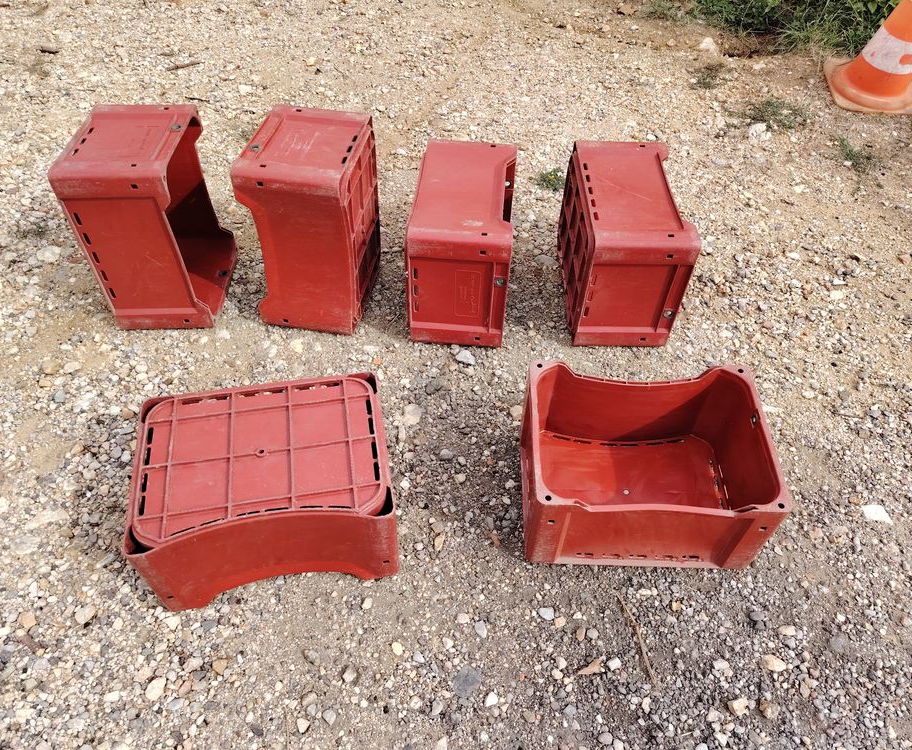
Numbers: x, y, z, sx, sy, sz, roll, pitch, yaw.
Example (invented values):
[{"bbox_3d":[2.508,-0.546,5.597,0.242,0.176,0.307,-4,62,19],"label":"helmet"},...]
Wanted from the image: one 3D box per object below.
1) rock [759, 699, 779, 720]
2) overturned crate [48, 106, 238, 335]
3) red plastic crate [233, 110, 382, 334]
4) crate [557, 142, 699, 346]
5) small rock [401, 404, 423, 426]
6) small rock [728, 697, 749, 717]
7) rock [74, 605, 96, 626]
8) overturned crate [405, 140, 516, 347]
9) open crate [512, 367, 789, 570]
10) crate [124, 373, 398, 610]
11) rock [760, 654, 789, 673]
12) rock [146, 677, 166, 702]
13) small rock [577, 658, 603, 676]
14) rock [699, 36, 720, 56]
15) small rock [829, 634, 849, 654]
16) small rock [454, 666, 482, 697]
[{"bbox_3d":[0.656,0.703,1.456,0.035,0.022,0.036,4,48,2],"label":"rock"},{"bbox_3d":[-0.915,-0.476,2.126,0.289,0.550,0.405,-1,47,-1],"label":"overturned crate"},{"bbox_3d":[-0.426,-0.466,2.116,0.285,0.540,0.400,7,46,4],"label":"red plastic crate"},{"bbox_3d":[0.521,-0.427,2.217,0.289,0.405,0.550,1,48,-1],"label":"crate"},{"bbox_3d":[-0.129,0.114,1.980,0.060,0.033,0.071,-3,49,-4],"label":"small rock"},{"bbox_3d":[0.594,0.698,1.458,0.040,0.022,0.035,4,48,2],"label":"small rock"},{"bbox_3d":[-0.831,0.536,1.558,0.042,0.021,0.034,-24,53,-22],"label":"rock"},{"bbox_3d":[0.027,-0.428,2.226,0.289,0.405,0.550,4,49,2],"label":"overturned crate"},{"bbox_3d":[0.447,0.219,1.702,0.540,0.285,0.400,2,50,0],"label":"open crate"},{"bbox_3d":[-0.429,0.267,1.632,0.540,0.285,0.400,-7,50,-8],"label":"crate"},{"bbox_3d":[0.697,0.633,1.522,0.054,0.018,0.029,15,50,12],"label":"rock"},{"bbox_3d":[-0.630,0.659,1.457,0.029,0.018,0.040,21,51,16],"label":"rock"},{"bbox_3d":[0.293,0.643,1.526,0.063,0.018,0.026,-18,51,-17],"label":"small rock"},{"bbox_3d":[1.320,-1.716,3.617,0.109,0.071,0.142,16,50,12],"label":"rock"},{"bbox_3d":[0.864,0.609,1.569,0.046,0.024,0.043,-26,54,-22],"label":"small rock"},{"bbox_3d":[0.024,0.664,1.500,0.062,0.025,0.063,5,48,3],"label":"small rock"}]

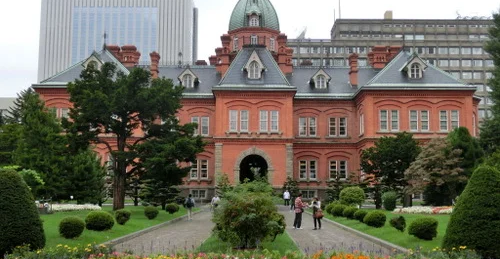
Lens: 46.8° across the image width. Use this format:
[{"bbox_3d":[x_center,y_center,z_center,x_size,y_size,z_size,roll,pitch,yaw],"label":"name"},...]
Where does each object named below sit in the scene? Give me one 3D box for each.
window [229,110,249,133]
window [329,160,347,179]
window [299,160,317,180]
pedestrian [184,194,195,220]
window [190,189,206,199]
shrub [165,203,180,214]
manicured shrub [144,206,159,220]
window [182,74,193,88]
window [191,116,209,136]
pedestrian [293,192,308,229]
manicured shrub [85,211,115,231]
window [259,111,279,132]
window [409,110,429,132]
[{"bbox_3d":[-1.300,-1.009,70.515,2.404,2.643,0.300,0,-6,0],"label":"window"},{"bbox_3d":[11.786,5.420,77.164,2.471,2.560,0.300,0,-6,0],"label":"window"},{"bbox_3d":[7.732,5.420,77.164,2.377,2.560,0.300,0,-6,0],"label":"window"},{"bbox_3d":[-3.856,4.999,37.008,0.620,1.670,0.450,0,-6,0],"label":"pedestrian"},{"bbox_3d":[-7.206,8.994,81.005,2.220,1.350,0.250,0,-6,0],"label":"window"},{"bbox_3d":[-5.224,5.376,39.149,1.003,0.745,0.950,0,-6,0],"label":"shrub"},{"bbox_3d":[-5.727,4.876,33.697,0.830,0.810,0.830,0,-6,0],"label":"manicured shrub"},{"bbox_3d":[-8.979,-6.995,83.945,1.480,2.020,0.250,0,-6,0],"label":"window"},{"bbox_3d":[-6.786,-0.376,78.969,2.560,2.680,0.250,0,-6,0],"label":"window"},{"bbox_3d":[2.445,3.921,27.731,0.720,1.740,0.520,0,-6,0],"label":"pedestrian"},{"bbox_3d":[-5.997,3.671,23.145,1.162,0.804,1.069,0,-6,0],"label":"manicured shrub"},{"bbox_3d":[2.462,-1.031,74.490,2.530,2.860,0.250,0,-6,0],"label":"window"},{"bbox_3d":[22.476,-1.111,76.393,2.612,2.824,0.300,0,-6,0],"label":"window"}]

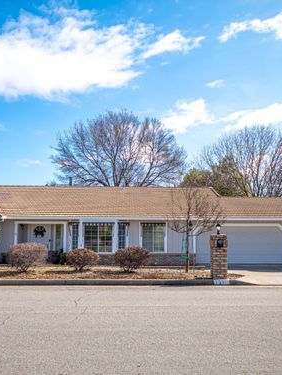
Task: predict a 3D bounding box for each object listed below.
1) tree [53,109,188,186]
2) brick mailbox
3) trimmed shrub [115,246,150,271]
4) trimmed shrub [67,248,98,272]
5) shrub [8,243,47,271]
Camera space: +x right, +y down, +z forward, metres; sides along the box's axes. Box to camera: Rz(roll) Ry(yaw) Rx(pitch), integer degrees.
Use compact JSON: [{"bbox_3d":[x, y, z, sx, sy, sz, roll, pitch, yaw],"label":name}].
[{"bbox_3d":[-2.219,-0.832,39.791,13.282,13.861,13.282,0,-6,-1],"label":"tree"},{"bbox_3d":[2.265,2.030,11.903,0.471,1.286,0.440,0,-6,-1],"label":"brick mailbox"},{"bbox_3d":[-0.359,2.847,15.980,1.391,1.022,1.391,0,-6,-1],"label":"trimmed shrub"},{"bbox_3d":[-2.317,2.891,16.132,1.321,0.905,1.321,0,-6,-1],"label":"trimmed shrub"},{"bbox_3d":[-4.469,2.763,15.997,1.573,1.164,1.573,0,-6,-1],"label":"shrub"}]

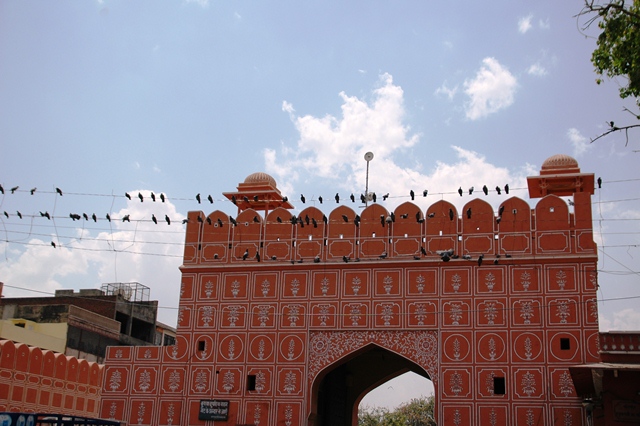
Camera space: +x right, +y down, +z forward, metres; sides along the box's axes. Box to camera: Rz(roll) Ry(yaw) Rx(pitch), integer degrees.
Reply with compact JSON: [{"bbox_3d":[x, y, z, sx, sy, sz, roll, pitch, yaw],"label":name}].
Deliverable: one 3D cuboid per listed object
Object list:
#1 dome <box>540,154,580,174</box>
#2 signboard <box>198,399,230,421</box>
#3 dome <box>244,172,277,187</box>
[{"bbox_3d":[11.889,-2.313,42.190,1.815,1.133,1.815,-3,-19,16],"label":"dome"},{"bbox_3d":[-4.593,8.563,36.983,1.347,0.865,0.060,-3,-19,16],"label":"signboard"},{"bbox_3d":[-3.216,-1.708,46.508,1.743,1.017,1.743,-3,-19,16],"label":"dome"}]

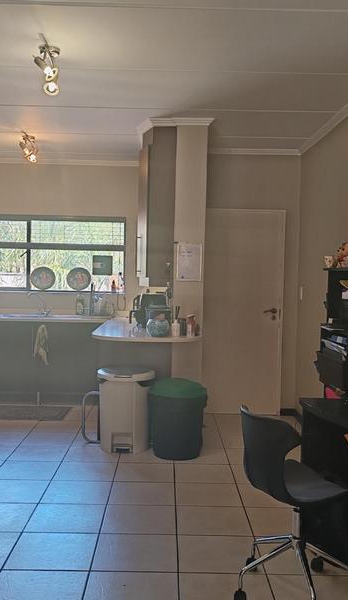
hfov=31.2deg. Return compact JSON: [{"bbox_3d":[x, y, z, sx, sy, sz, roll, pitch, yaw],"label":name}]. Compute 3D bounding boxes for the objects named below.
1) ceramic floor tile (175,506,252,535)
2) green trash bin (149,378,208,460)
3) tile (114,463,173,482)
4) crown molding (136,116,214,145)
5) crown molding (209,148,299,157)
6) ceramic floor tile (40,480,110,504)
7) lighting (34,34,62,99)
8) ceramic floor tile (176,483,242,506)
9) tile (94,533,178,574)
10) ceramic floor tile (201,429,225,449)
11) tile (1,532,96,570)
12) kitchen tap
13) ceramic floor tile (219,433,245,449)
[{"bbox_3d":[0.219,1.260,3.547,0.408,0.010,0.408,1,3,0],"label":"ceramic floor tile"},{"bbox_3d":[0.029,0.874,4.728,0.440,0.580,0.440,1,3,-1],"label":"green trash bin"},{"bbox_3d":[-0.198,1.212,4.367,0.408,0.010,0.408,1,3,0],"label":"tile"},{"bbox_3d":[-0.005,-1.423,5.276,0.652,0.065,0.671,1,3,0],"label":"crown molding"},{"bbox_3d":[0.774,-1.449,6.118,0.946,0.055,0.055,1,3,-1],"label":"crown molding"},{"bbox_3d":[-0.616,1.244,4.013,0.412,0.010,0.412,1,3,-1],"label":"ceramic floor tile"},{"bbox_3d":[-0.664,-1.238,3.305,0.115,0.210,0.420,1,3,0],"label":"lighting"},{"bbox_3d":[0.216,1.242,3.981,0.410,0.010,0.410,1,3,-1],"label":"ceramic floor tile"},{"bbox_3d":[-0.192,1.275,3.148,0.410,0.010,0.410,1,3,-1],"label":"tile"},{"bbox_3d":[0.209,1.200,5.274,0.412,0.010,0.412,1,3,-1],"label":"ceramic floor tile"},{"bbox_3d":[-0.602,1.265,3.130,0.408,0.010,0.408,1,3,0],"label":"tile"},{"bbox_3d":[-1.457,0.038,6.708,0.250,0.270,0.080,-1,3,-30],"label":"kitchen tap"},{"bbox_3d":[0.620,1.190,5.228,0.410,0.010,0.410,1,3,-1],"label":"ceramic floor tile"}]

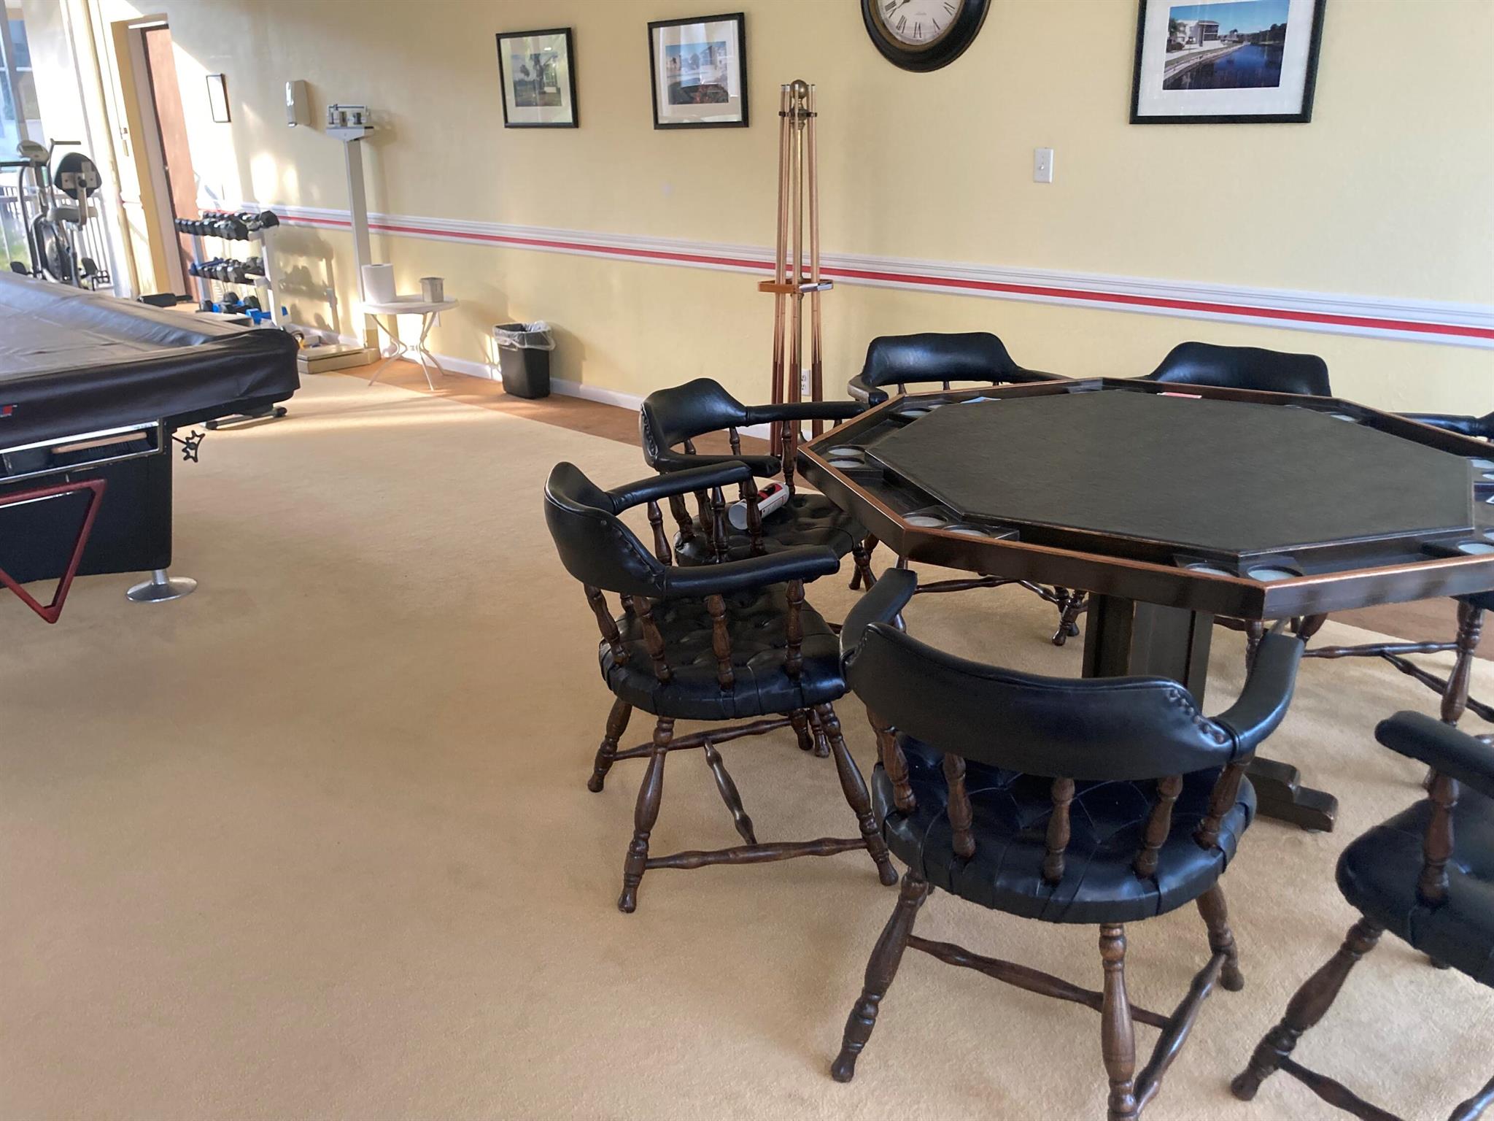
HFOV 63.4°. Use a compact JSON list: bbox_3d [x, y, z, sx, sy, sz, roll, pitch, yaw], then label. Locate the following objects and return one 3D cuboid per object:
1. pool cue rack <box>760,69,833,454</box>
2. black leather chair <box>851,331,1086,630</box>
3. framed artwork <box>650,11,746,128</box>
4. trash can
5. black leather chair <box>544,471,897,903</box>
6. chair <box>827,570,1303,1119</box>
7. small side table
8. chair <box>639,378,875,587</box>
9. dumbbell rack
[{"bbox_3d":[0.207,-1.098,4.778,0.310,1.500,0.310,-1,20,0],"label":"pool cue rack"},{"bbox_3d":[0.595,-0.225,3.460,0.625,0.766,0.590,-5,21,-10],"label":"black leather chair"},{"bbox_3d":[-0.210,-2.074,5.159,0.575,0.440,0.025,18,27,41],"label":"framed artwork"},{"bbox_3d":[-1.167,-1.057,6.378,0.290,0.356,0.205,18,27,41],"label":"trash can"},{"bbox_3d":[-0.068,0.191,2.366,0.590,0.766,0.625,-6,21,-14],"label":"black leather chair"},{"bbox_3d":[0.438,0.394,1.796,0.625,0.766,0.590,10,23,27],"label":"chair"},{"bbox_3d":[-1.829,-1.188,6.626,0.520,0.450,0.520,-1,20,0],"label":"small side table"},{"bbox_3d":[0.041,-0.038,2.980,0.590,0.766,0.625,8,22,23],"label":"chair"},{"bbox_3d":[-3.435,-1.907,8.091,1.130,0.830,0.370,18,27,41],"label":"dumbbell rack"}]

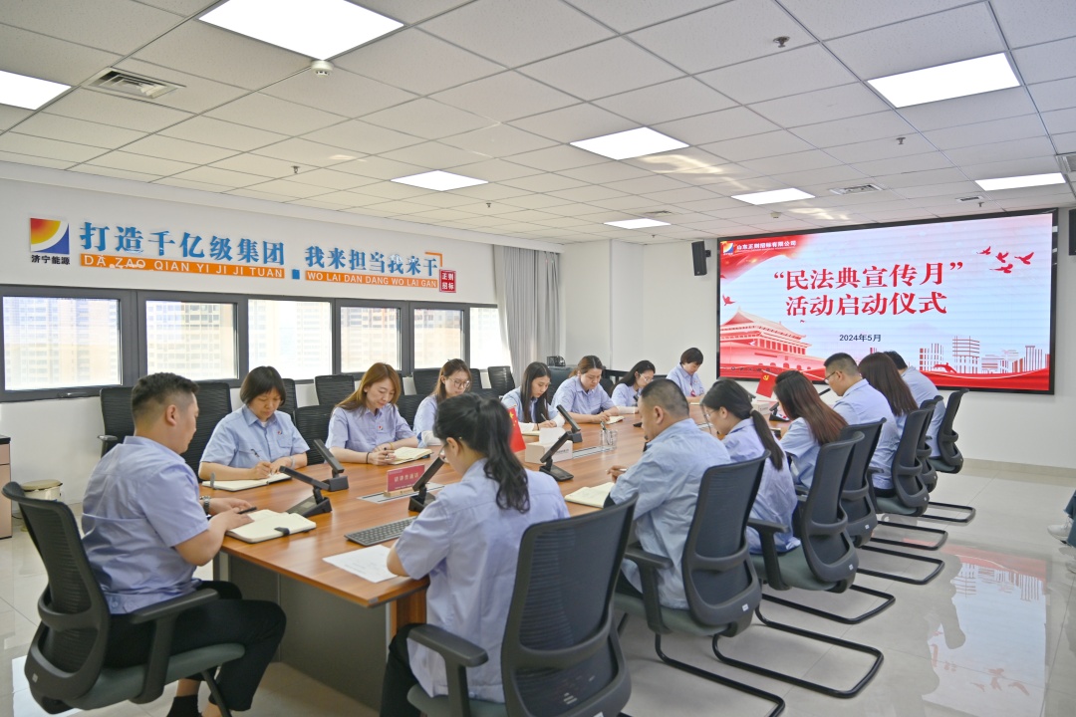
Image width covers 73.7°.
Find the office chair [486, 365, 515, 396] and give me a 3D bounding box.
[{"bbox_3d":[-0.253,0.610,9.400,0.620,0.980,0.600,2,3,40],"label":"office chair"}]

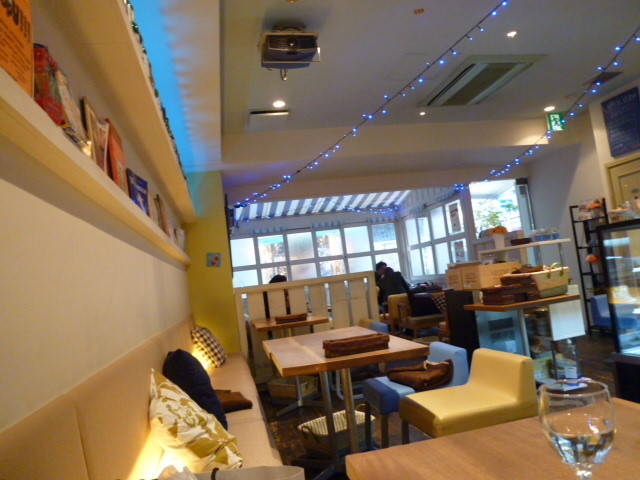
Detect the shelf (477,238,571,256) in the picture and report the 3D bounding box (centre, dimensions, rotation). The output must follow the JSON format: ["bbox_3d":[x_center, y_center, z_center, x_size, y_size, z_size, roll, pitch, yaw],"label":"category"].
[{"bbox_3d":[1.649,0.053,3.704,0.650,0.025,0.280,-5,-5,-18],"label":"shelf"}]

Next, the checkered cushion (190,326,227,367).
[{"bbox_3d":[-0.925,0.900,3.870,0.120,0.340,0.360,-34,-8,5],"label":"checkered cushion"}]

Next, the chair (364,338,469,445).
[{"bbox_3d":[0.517,0.895,2.490,0.460,0.600,0.420,-6,-5,-12],"label":"chair"}]

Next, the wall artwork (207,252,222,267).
[{"bbox_3d":[-0.988,0.190,4.335,0.127,0.125,0.015,-6,-5,-12],"label":"wall artwork"}]

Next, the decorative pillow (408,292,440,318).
[{"bbox_3d":[1.469,0.922,6.559,0.430,0.340,0.130,-5,-19,-15],"label":"decorative pillow"}]

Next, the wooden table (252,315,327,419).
[{"bbox_3d":[-0.209,1.040,3.846,0.580,0.710,0.520,-6,-5,-12],"label":"wooden table"}]

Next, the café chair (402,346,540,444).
[{"bbox_3d":[0.681,0.842,2.098,0.460,0.600,0.410,-6,-5,-12],"label":"café chair"}]

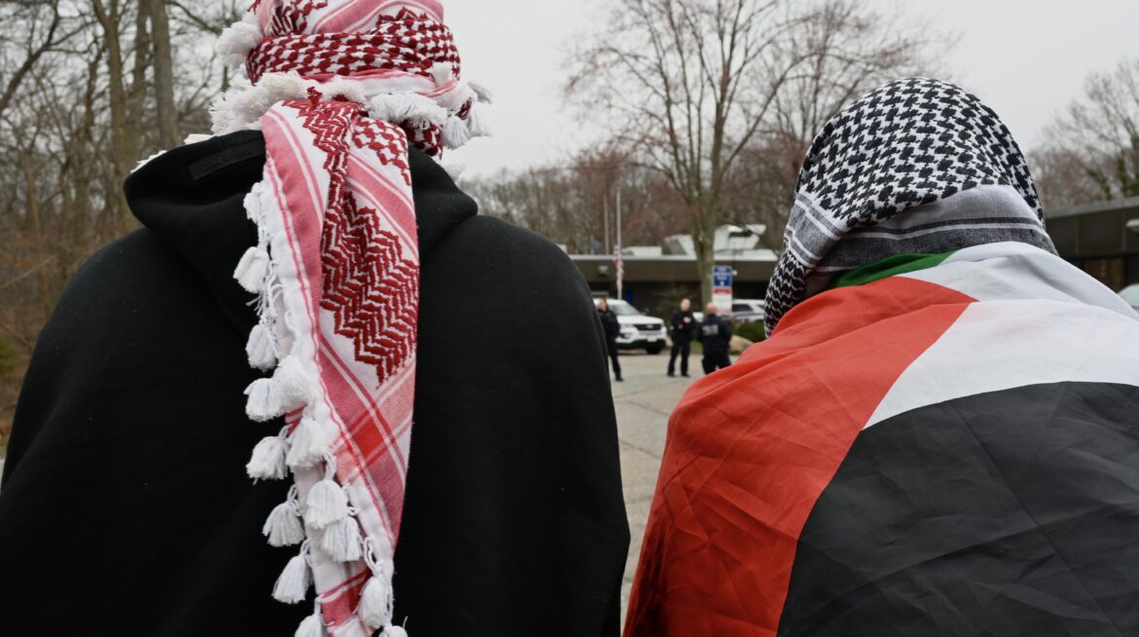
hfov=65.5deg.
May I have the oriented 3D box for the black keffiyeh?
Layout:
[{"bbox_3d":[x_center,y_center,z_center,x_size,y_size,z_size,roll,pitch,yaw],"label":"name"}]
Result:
[{"bbox_3d":[0.355,-0.100,0.940,0.300,0.310,0.300,0,1,-5],"label":"black keffiyeh"}]

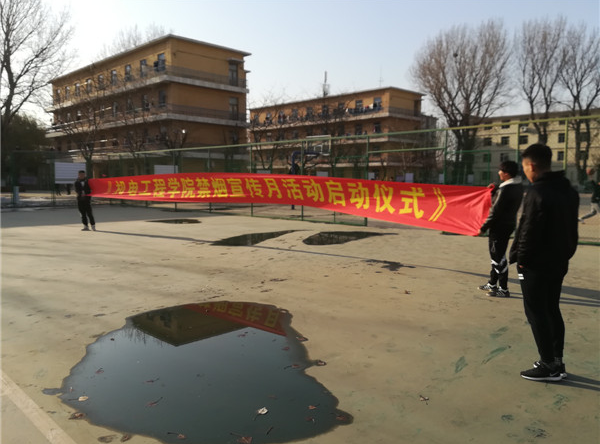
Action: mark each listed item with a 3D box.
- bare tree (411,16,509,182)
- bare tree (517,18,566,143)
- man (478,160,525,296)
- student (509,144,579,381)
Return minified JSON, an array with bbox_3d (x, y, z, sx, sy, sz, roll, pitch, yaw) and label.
[{"bbox_3d":[17.218,-12.237,50.168,10.800,18.400,10.000,2,5,19],"label":"bare tree"},{"bbox_3d":[27.288,-13.058,53.118,6.000,19.500,6.000,3,6,27],"label":"bare tree"},{"bbox_3d":[2.687,0.091,6.239,0.520,1.790,0.540,4,7,38],"label":"man"},{"bbox_3d":[1.890,0.314,3.618,0.550,1.820,0.420,-5,7,-45],"label":"student"}]

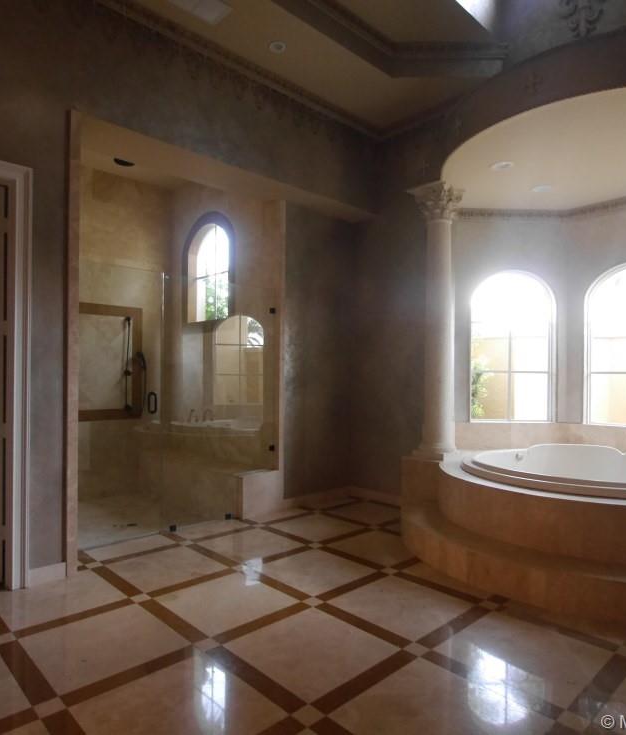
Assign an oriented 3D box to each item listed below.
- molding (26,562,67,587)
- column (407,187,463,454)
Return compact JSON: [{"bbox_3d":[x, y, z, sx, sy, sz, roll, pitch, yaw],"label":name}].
[{"bbox_3d":[-1.663,1.298,3.204,0.235,0.103,0.020,2,-2,-44],"label":"molding"},{"bbox_3d":[1.164,-0.409,4.743,0.375,2.479,0.375,2,-2,-44],"label":"column"}]

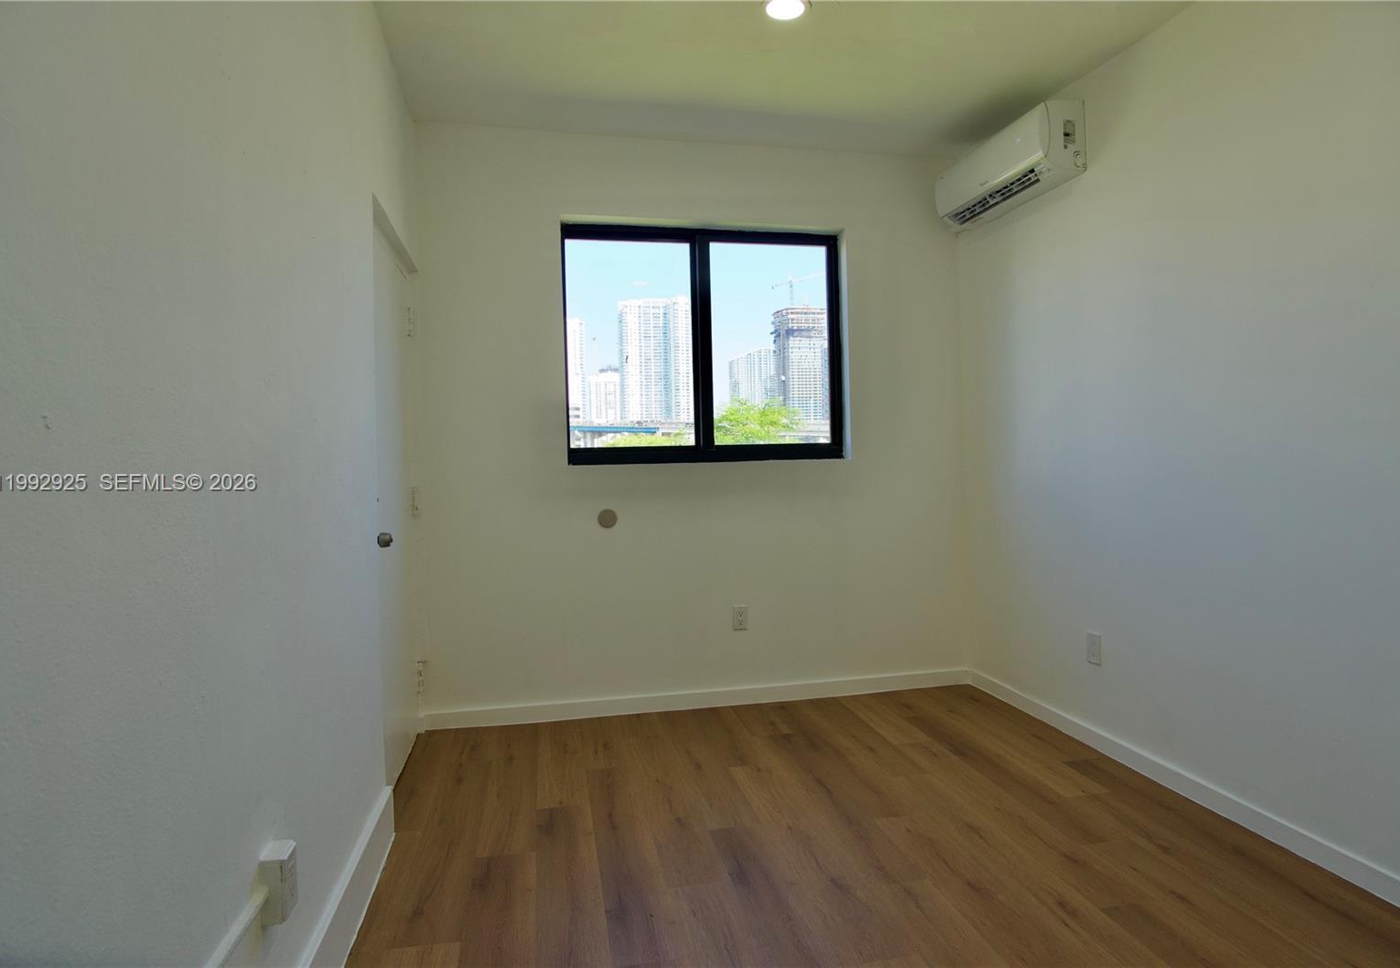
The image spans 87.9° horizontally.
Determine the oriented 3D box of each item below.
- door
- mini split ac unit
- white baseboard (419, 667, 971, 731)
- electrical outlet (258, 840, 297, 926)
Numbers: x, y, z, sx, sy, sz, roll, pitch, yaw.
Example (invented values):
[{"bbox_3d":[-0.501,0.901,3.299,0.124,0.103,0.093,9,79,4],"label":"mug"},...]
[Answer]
[{"bbox_3d":[-1.201,0.110,2.800,0.045,2.030,0.830,-1,1,-12],"label":"door"},{"bbox_3d":[1.343,-1.376,3.224,0.205,0.290,0.790,-1,1,-12],"label":"mini split ac unit"},{"bbox_3d":[0.069,1.033,3.521,2.681,0.083,0.016,-1,1,-10],"label":"white baseboard"},{"bbox_3d":[-0.779,0.735,1.341,0.050,0.114,0.072,-1,1,-12],"label":"electrical outlet"}]

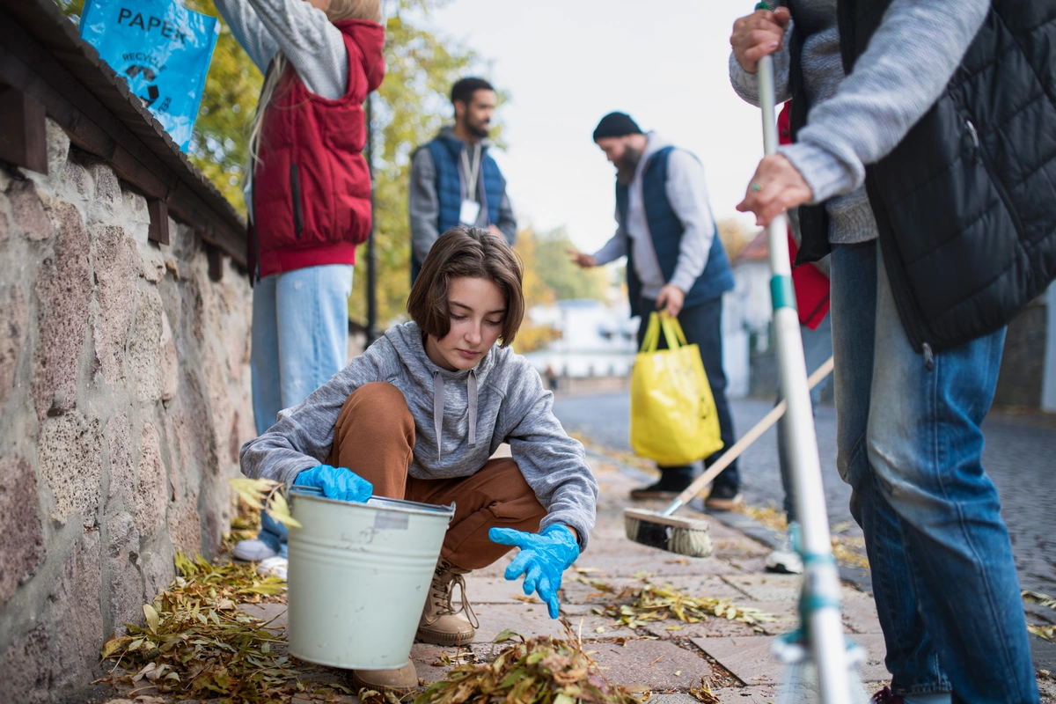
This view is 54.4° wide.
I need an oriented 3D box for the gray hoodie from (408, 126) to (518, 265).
[{"bbox_3d":[-0.275,-0.660,4.400,0.500,0.650,0.320,0,-1,-28],"label":"gray hoodie"}]

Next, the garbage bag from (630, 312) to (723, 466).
[{"bbox_3d":[0.565,0.140,3.900,0.280,0.590,0.280,-1,-1,37],"label":"garbage bag"}]

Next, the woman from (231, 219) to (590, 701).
[{"bbox_3d":[-0.210,0.170,2.020,0.690,0.810,0.720,0,-1,-7],"label":"woman"}]

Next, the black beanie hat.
[{"bbox_3d":[0.361,-0.912,4.150,0.205,0.135,0.185,-9,0,-21],"label":"black beanie hat"}]

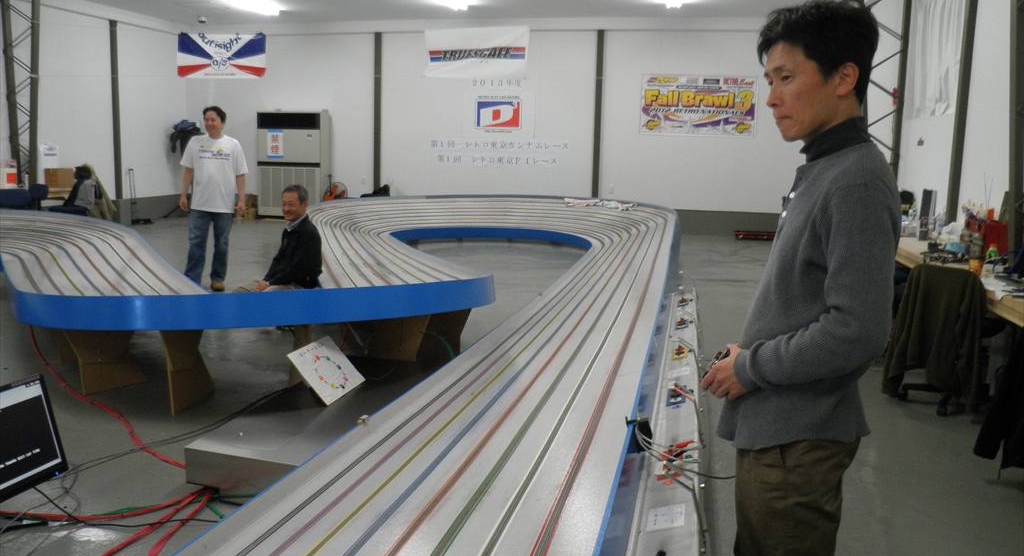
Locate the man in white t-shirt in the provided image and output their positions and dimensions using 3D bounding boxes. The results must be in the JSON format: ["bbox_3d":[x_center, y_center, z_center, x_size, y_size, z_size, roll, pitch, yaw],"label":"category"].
[{"bbox_3d":[-2.756,-0.732,7.705,0.570,1.690,0.360,-2,9,-20],"label":"man in white t-shirt"}]

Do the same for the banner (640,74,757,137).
[{"bbox_3d":[3.086,-2.843,13.725,1.850,0.965,0.030,3,9,12],"label":"banner"}]

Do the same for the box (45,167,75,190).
[{"bbox_3d":[-6.616,-1.466,12.110,0.350,0.290,0.270,-5,11,-36],"label":"box"}]

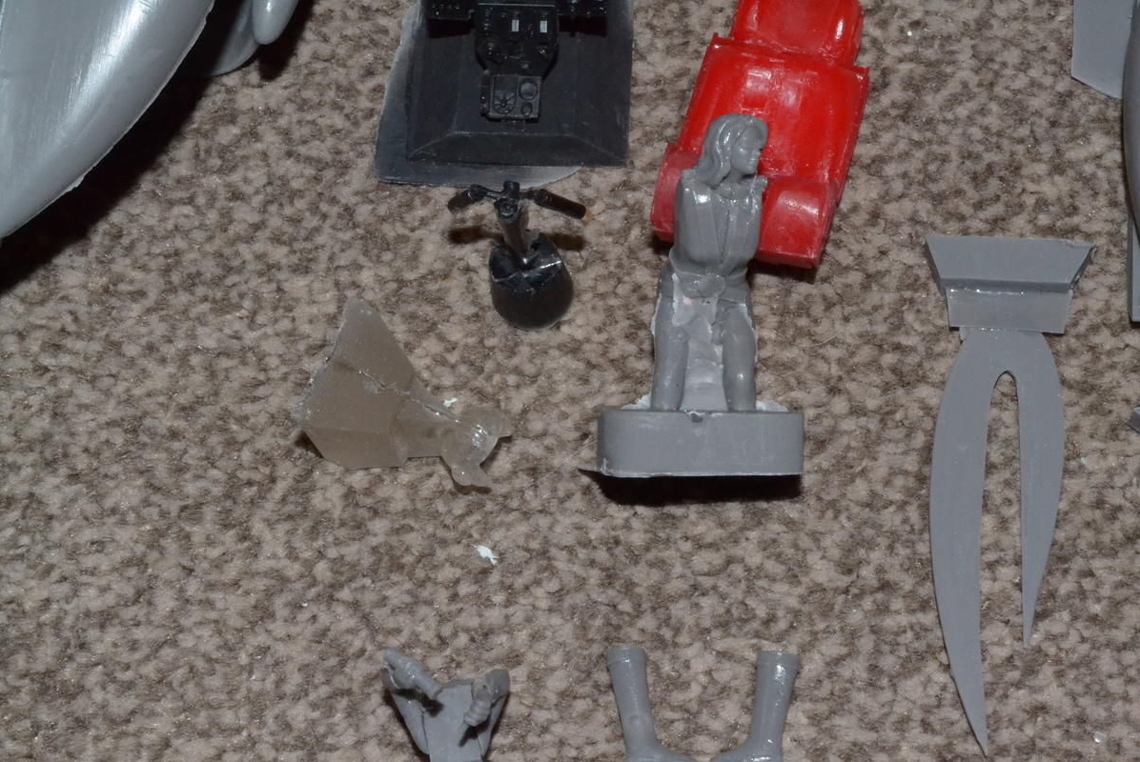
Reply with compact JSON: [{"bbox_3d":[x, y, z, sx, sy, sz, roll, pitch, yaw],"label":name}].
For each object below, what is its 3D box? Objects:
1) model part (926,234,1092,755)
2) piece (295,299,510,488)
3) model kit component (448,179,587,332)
[{"bbox_3d":[0.075,0.018,0.447,0.030,0.006,0.096,4,62,2],"label":"model part"},{"bbox_3d":[-0.029,0.002,0.450,0.038,0.015,0.029,25,65,13],"label":"piece"},{"bbox_3d":[-0.009,-0.021,0.452,0.023,0.034,0.016,3,62,1],"label":"model kit component"}]

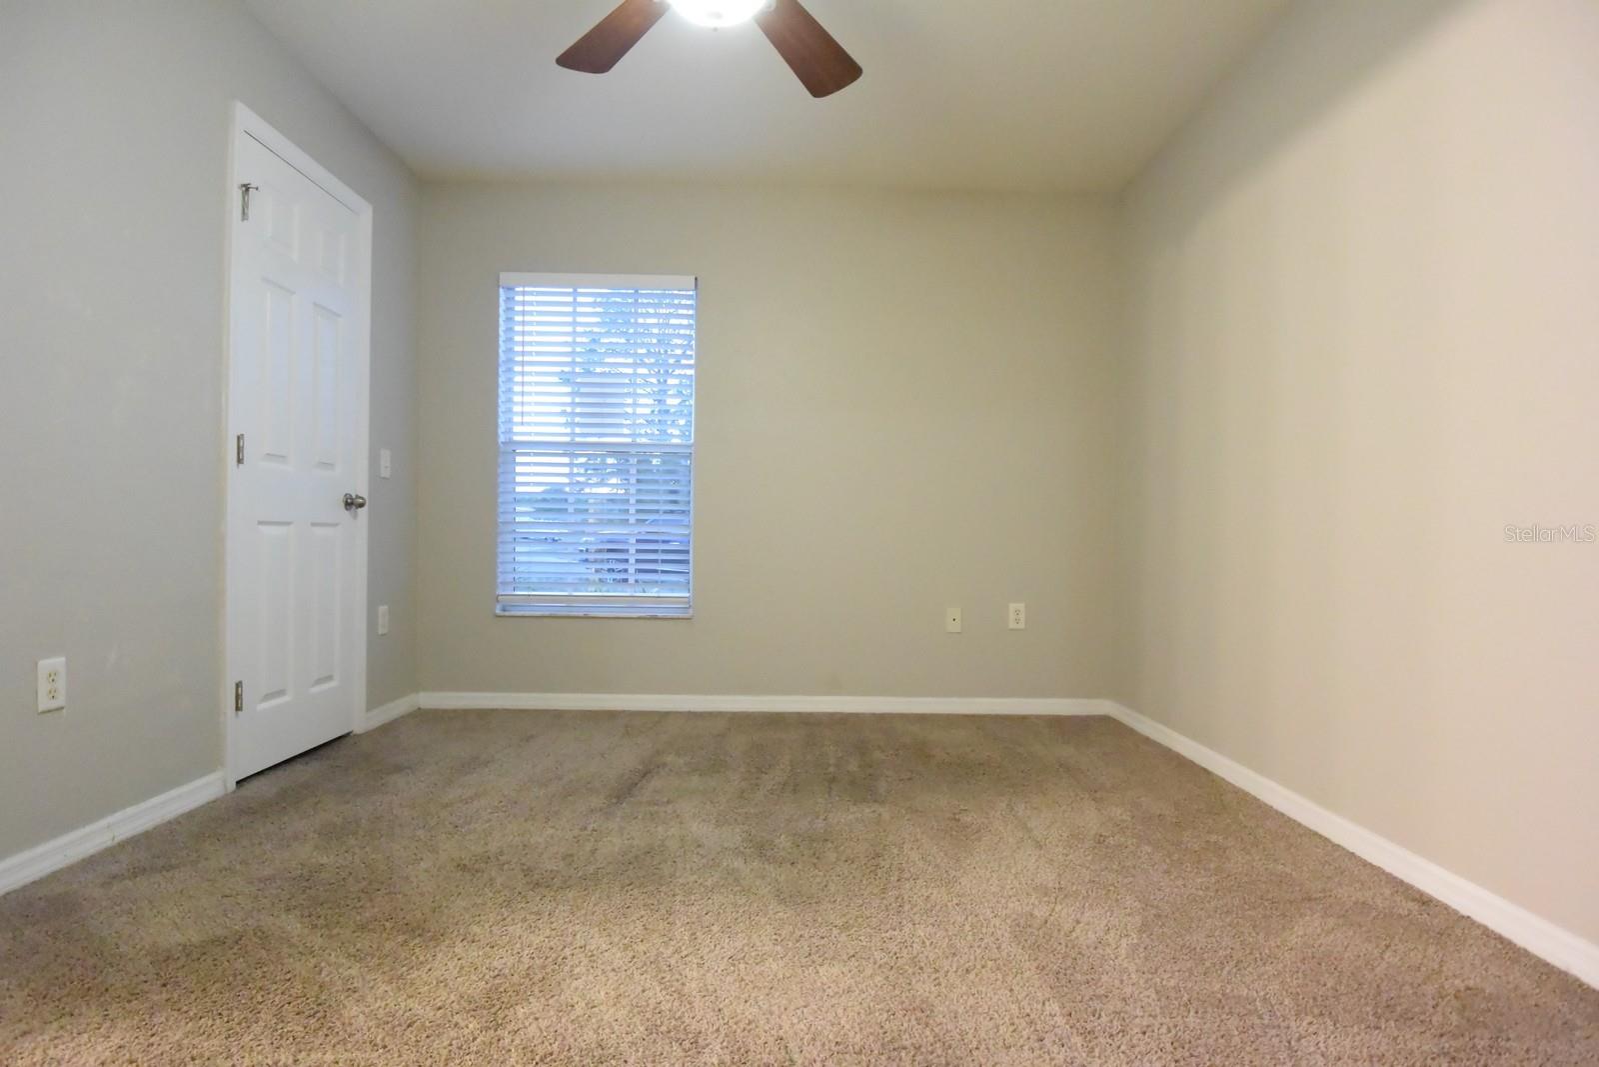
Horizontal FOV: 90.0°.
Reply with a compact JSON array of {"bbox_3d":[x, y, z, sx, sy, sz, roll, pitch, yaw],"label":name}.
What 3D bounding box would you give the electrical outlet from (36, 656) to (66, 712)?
[{"bbox_3d":[-1.748,0.356,1.874,0.010,0.117,0.069,1,0,0],"label":"electrical outlet"}]

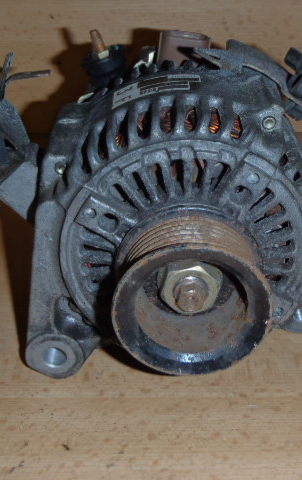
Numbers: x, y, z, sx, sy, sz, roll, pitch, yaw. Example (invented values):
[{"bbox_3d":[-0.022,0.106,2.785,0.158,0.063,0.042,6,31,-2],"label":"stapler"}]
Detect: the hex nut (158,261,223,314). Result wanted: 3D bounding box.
[{"bbox_3d":[0.016,0.018,0.291,0.028,0.028,0.011,0,31,0],"label":"hex nut"}]

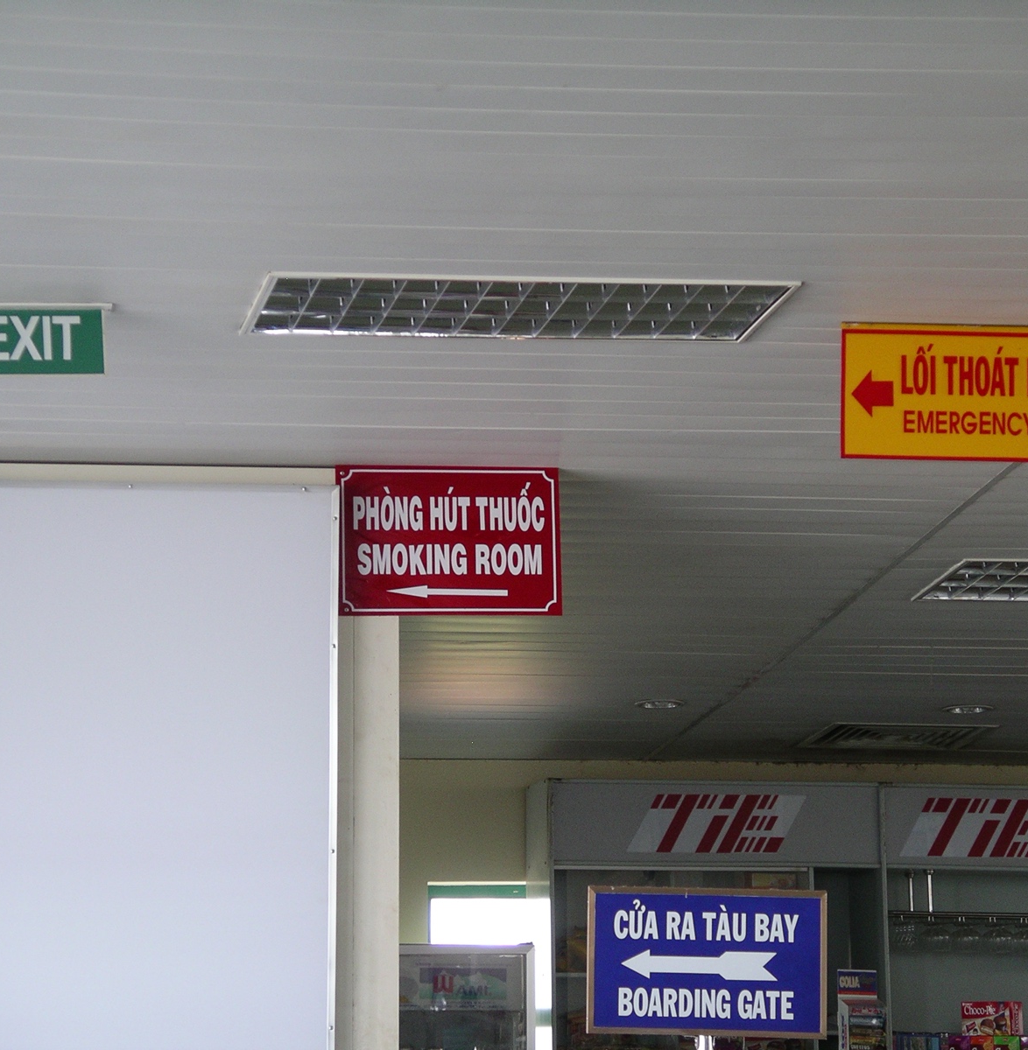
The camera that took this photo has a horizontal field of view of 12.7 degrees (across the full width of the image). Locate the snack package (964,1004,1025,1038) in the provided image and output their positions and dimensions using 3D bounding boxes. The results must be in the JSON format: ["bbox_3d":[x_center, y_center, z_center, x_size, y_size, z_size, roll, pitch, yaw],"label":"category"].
[{"bbox_3d":[1.764,1.827,17.000,0.063,0.130,0.235,7,-12,-43],"label":"snack package"}]

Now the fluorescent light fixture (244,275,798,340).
[{"bbox_3d":[0.021,-0.531,10.605,1.200,0.090,0.600,1,-10,-10],"label":"fluorescent light fixture"}]

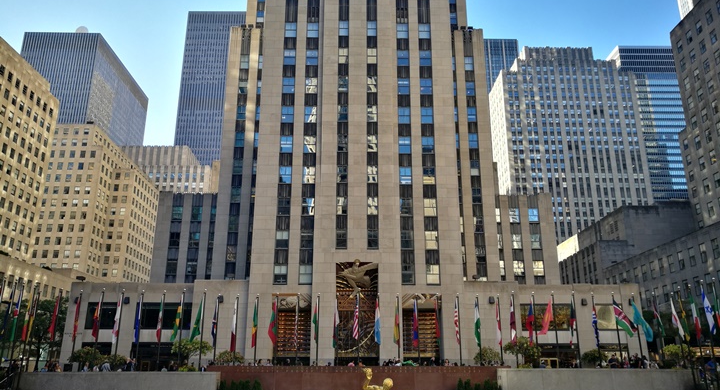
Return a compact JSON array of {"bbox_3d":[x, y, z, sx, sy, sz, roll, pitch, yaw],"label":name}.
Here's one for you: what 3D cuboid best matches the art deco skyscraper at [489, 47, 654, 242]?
[{"bbox_3d":[81.096,3.626,218.951,52.101,125.587,27.000,0,-17,-1],"label":"art deco skyscraper"}]

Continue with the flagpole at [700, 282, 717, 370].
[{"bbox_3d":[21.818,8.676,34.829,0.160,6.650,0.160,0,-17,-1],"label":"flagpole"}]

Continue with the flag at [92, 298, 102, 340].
[{"bbox_3d":[-17.886,8.534,38.339,0.420,2.873,0.380,0,-17,-1],"label":"flag"}]

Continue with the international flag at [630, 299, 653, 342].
[{"bbox_3d":[18.422,8.198,36.753,1.440,2.694,0.600,0,-17,0],"label":"international flag"}]

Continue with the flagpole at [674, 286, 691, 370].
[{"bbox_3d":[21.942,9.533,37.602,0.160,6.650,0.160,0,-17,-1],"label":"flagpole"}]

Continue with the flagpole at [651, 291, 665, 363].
[{"bbox_3d":[19.175,9.261,35.811,0.130,5.980,0.130,0,-17,-1],"label":"flagpole"}]

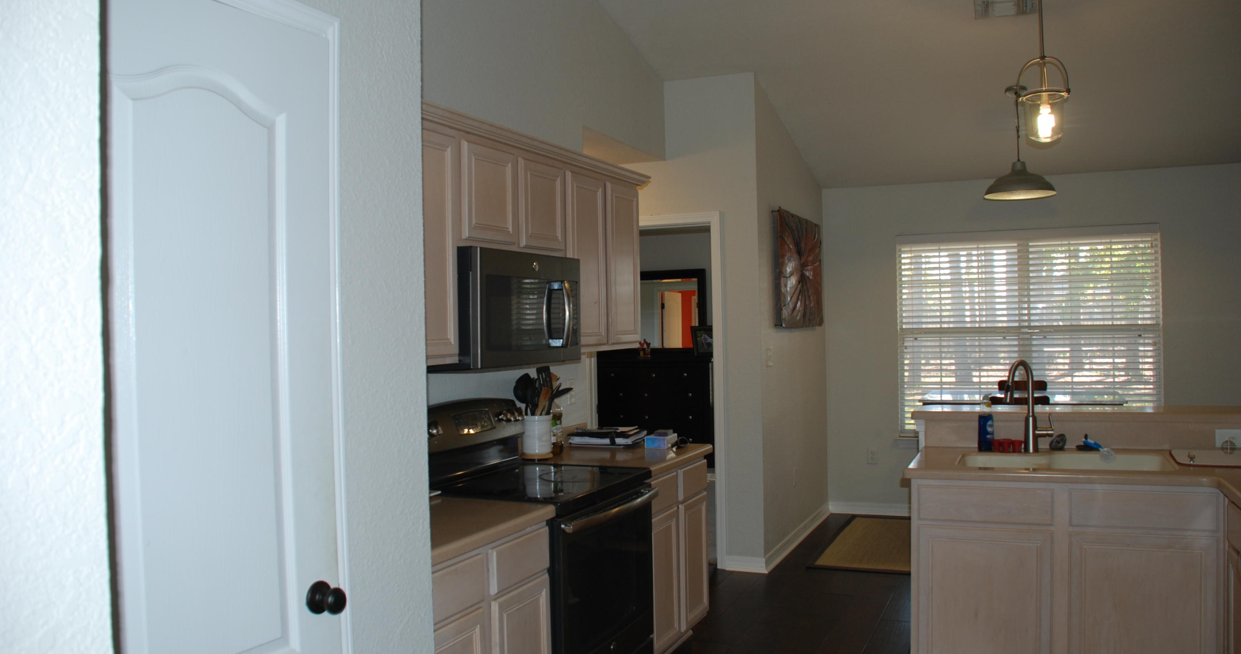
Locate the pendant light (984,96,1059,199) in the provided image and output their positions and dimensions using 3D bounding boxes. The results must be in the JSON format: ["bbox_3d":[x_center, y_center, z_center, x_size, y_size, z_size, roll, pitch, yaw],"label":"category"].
[{"bbox_3d":[2.308,-1.054,5.370,0.400,0.633,0.400,-1,0,24],"label":"pendant light"}]

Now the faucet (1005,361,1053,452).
[{"bbox_3d":[1.681,0.328,3.813,0.220,0.398,0.130,-1,0,-33],"label":"faucet"}]

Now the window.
[{"bbox_3d":[2.844,0.059,6.561,1.716,1.464,0.070,-1,0,24],"label":"window"}]

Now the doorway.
[{"bbox_3d":[0.219,0.392,5.774,0.890,2.141,0.140,-1,0,24],"label":"doorway"}]

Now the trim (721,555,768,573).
[{"bbox_3d":[0.740,1.407,5.497,0.264,0.092,0.020,-1,0,24],"label":"trim"}]

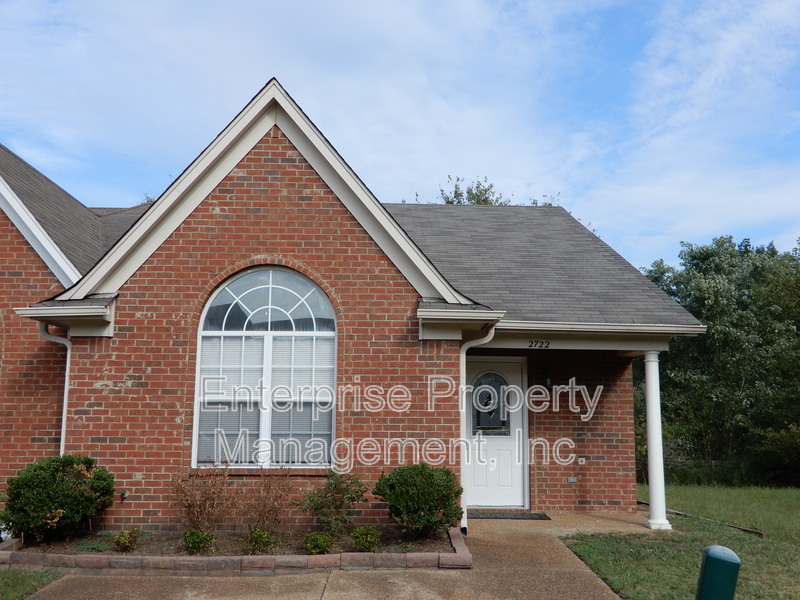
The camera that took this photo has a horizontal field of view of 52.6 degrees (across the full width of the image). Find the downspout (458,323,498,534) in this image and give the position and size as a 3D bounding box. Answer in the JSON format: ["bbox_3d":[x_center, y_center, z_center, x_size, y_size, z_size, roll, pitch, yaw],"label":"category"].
[{"bbox_3d":[0.928,1.447,9.325,0.450,2.435,0.130,1,-9,-1],"label":"downspout"}]

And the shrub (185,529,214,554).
[{"bbox_3d":[-1.932,2.328,7.800,0.274,0.236,0.274,1,-9,-1],"label":"shrub"}]

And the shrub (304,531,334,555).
[{"bbox_3d":[-0.776,2.347,7.800,0.286,0.197,0.286,1,-9,-1],"label":"shrub"}]

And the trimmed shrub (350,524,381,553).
[{"bbox_3d":[-0.337,2.334,7.920,0.293,0.259,0.293,1,-9,-1],"label":"trimmed shrub"}]

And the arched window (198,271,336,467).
[{"bbox_3d":[-1.553,0.768,9.400,1.627,2.335,0.110,1,-9,-1],"label":"arched window"}]

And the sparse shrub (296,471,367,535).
[{"bbox_3d":[-0.734,2.207,8.735,0.744,0.696,0.680,1,-9,-1],"label":"sparse shrub"}]

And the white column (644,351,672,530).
[{"bbox_3d":[3.260,1.762,10.326,0.270,2.227,0.270,1,-9,-1],"label":"white column"}]

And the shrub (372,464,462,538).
[{"bbox_3d":[0.195,2.161,8.608,0.953,0.785,0.930,1,-9,-1],"label":"shrub"}]

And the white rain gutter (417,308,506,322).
[{"bbox_3d":[0.666,0.167,8.814,0.960,0.115,0.135,0,-9,0],"label":"white rain gutter"}]

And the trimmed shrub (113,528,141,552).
[{"bbox_3d":[-2.670,2.348,7.900,0.250,0.221,0.250,1,-9,-1],"label":"trimmed shrub"}]

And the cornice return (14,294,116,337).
[{"bbox_3d":[-3.690,0.147,8.974,0.990,0.500,0.460,0,-9,0],"label":"cornice return"}]

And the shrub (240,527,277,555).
[{"bbox_3d":[-1.358,2.309,7.770,0.337,0.253,0.300,1,-9,-1],"label":"shrub"}]

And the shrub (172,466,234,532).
[{"bbox_3d":[-2.097,2.128,8.600,0.612,0.700,0.500,1,-9,-1],"label":"shrub"}]

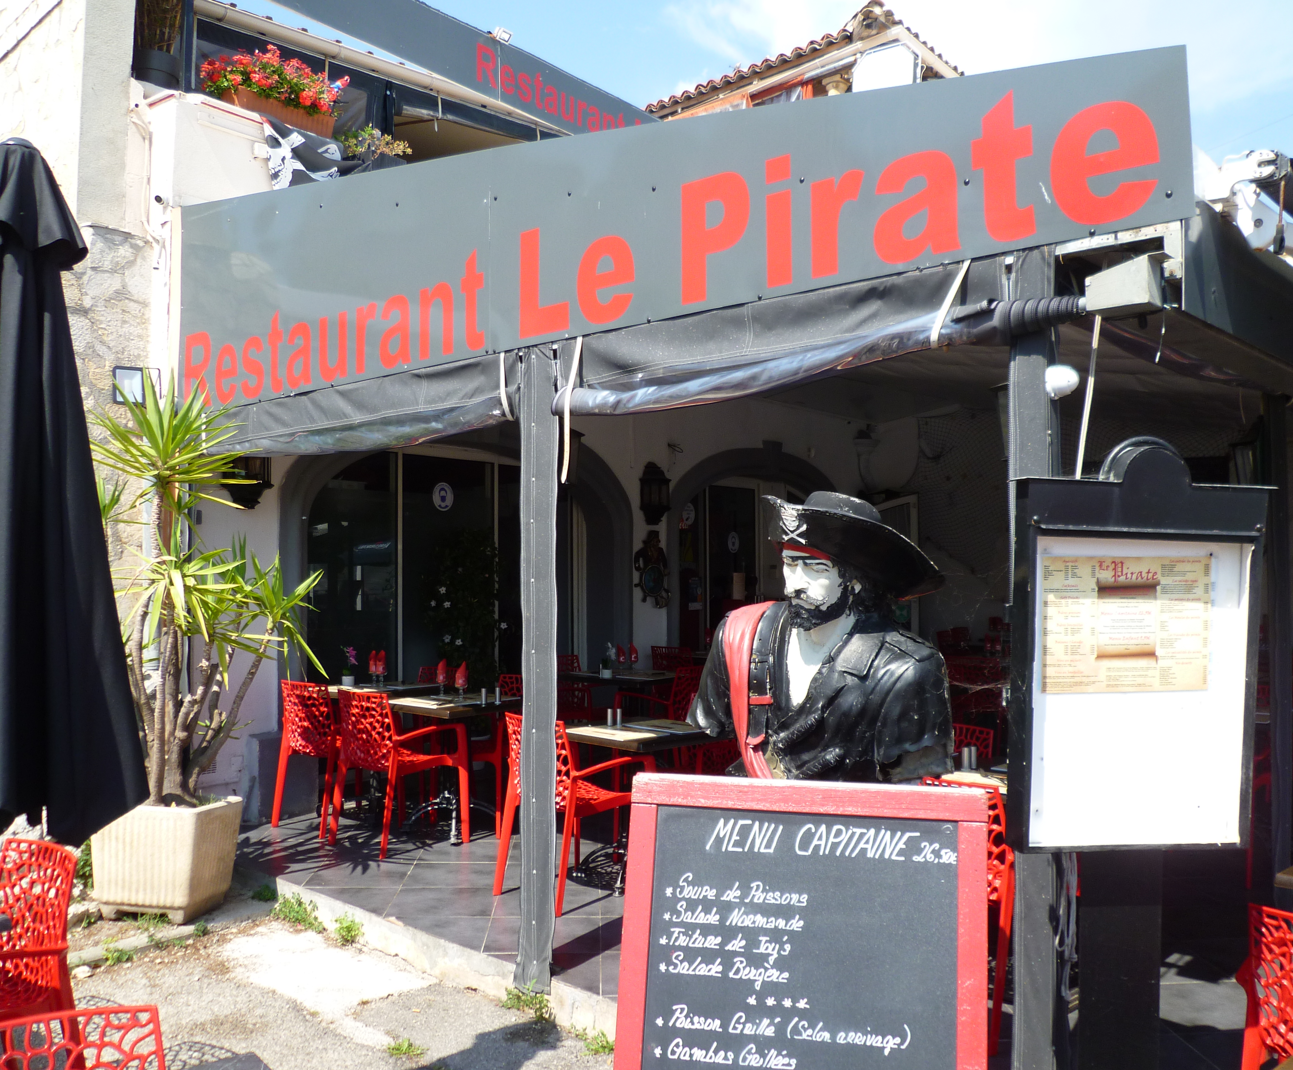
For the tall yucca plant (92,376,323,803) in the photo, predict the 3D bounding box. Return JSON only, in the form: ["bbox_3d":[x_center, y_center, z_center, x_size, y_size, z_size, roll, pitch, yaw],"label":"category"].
[{"bbox_3d":[-2.130,0.251,5.497,1.120,2.000,1.020,0,-1,-15],"label":"tall yucca plant"}]

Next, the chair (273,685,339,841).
[{"bbox_3d":[-1.748,1.227,6.536,0.580,0.820,0.560,-1,-2,39],"label":"chair"}]

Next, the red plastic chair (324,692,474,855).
[{"bbox_3d":[-1.320,1.212,6.072,0.580,0.815,0.550,-1,-1,40],"label":"red plastic chair"}]

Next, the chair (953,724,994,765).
[{"bbox_3d":[1.090,1.187,4.502,0.580,0.815,0.550,-1,-1,36],"label":"chair"}]

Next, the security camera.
[{"bbox_3d":[1.055,-0.390,2.933,0.085,0.087,0.070,-1,-2,40],"label":"security camera"}]

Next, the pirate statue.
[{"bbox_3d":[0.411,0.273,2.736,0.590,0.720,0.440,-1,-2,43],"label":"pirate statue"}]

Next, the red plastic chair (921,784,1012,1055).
[{"bbox_3d":[1.089,1.178,3.824,0.560,0.820,0.580,2,-2,-45],"label":"red plastic chair"}]

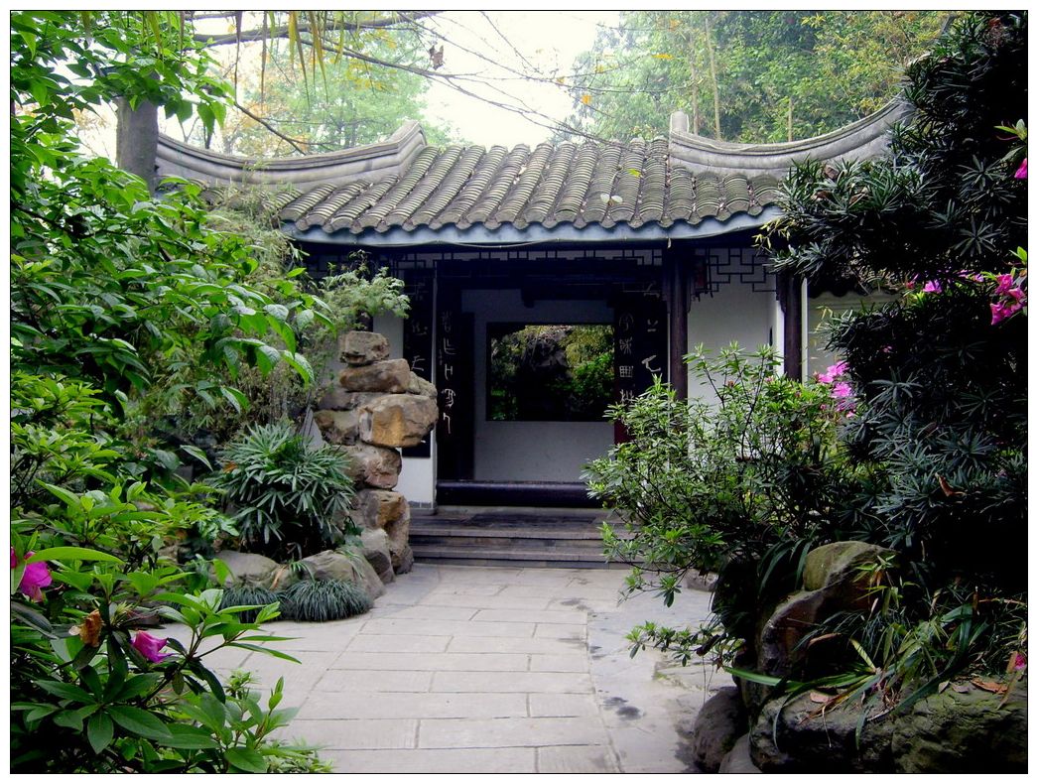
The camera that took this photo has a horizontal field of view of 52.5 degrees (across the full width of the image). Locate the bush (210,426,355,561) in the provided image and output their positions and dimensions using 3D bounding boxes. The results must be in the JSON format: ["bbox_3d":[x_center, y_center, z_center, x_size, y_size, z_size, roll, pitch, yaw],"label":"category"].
[{"bbox_3d":[-1.770,0.750,7.850,1.070,1.000,0.970,0,1,0],"label":"bush"}]

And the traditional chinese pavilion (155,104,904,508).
[{"bbox_3d":[0.370,-0.720,10.700,6.400,3.850,4.200,0,1,9],"label":"traditional chinese pavilion"}]

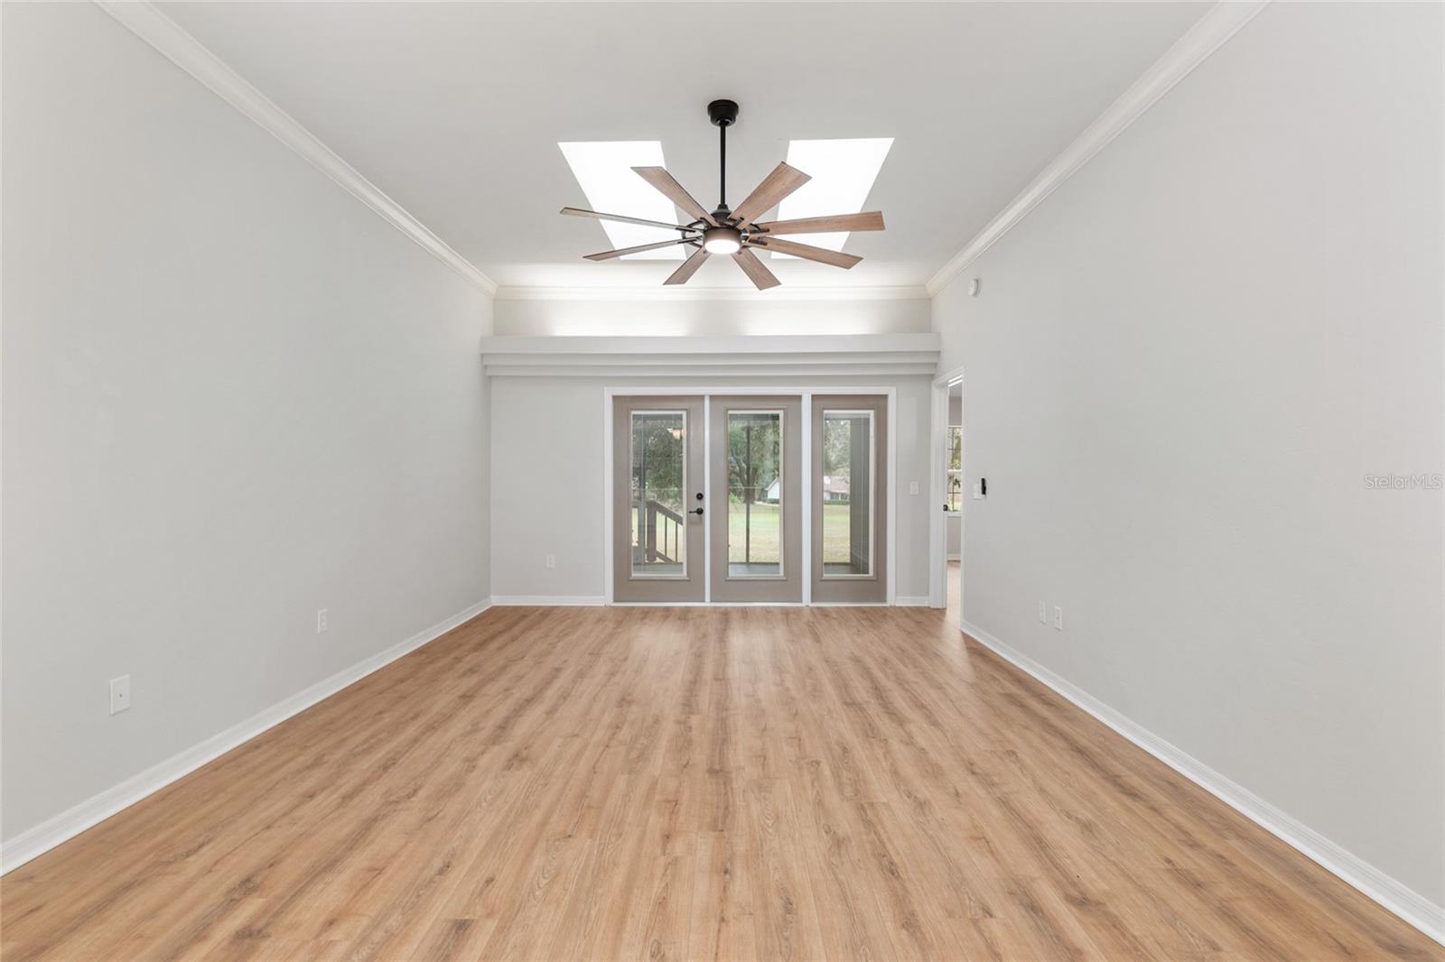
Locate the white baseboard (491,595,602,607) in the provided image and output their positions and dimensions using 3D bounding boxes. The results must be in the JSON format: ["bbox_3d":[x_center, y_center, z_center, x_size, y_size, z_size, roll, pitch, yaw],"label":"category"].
[{"bbox_3d":[-1.664,1.154,6.169,1.085,0.097,0.015,0,1,1],"label":"white baseboard"}]

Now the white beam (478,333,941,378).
[{"bbox_3d":[-0.110,-1.162,6.003,4.201,0.353,0.267,0,1,1],"label":"white beam"}]

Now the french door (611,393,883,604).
[{"bbox_3d":[0.270,0.154,6.184,2.783,2.097,0.130,0,1,1],"label":"french door"}]

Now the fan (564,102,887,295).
[{"bbox_3d":[0.002,-1.479,3.117,1.560,0.680,1.560,0,1,1],"label":"fan"}]

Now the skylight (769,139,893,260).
[{"bbox_3d":[0.660,-1.841,4.365,0.555,0.080,1.885,0,1,1],"label":"skylight"}]

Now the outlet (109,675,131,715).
[{"bbox_3d":[-2.250,0.801,2.402,0.008,0.124,0.078,0,1,1],"label":"outlet"}]

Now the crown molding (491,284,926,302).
[{"bbox_3d":[-0.109,-1.793,6.088,4.201,0.107,0.085,0,1,1],"label":"crown molding"}]

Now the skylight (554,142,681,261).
[{"bbox_3d":[-0.587,-1.841,4.394,0.551,0.080,1.893,0,1,1],"label":"skylight"}]

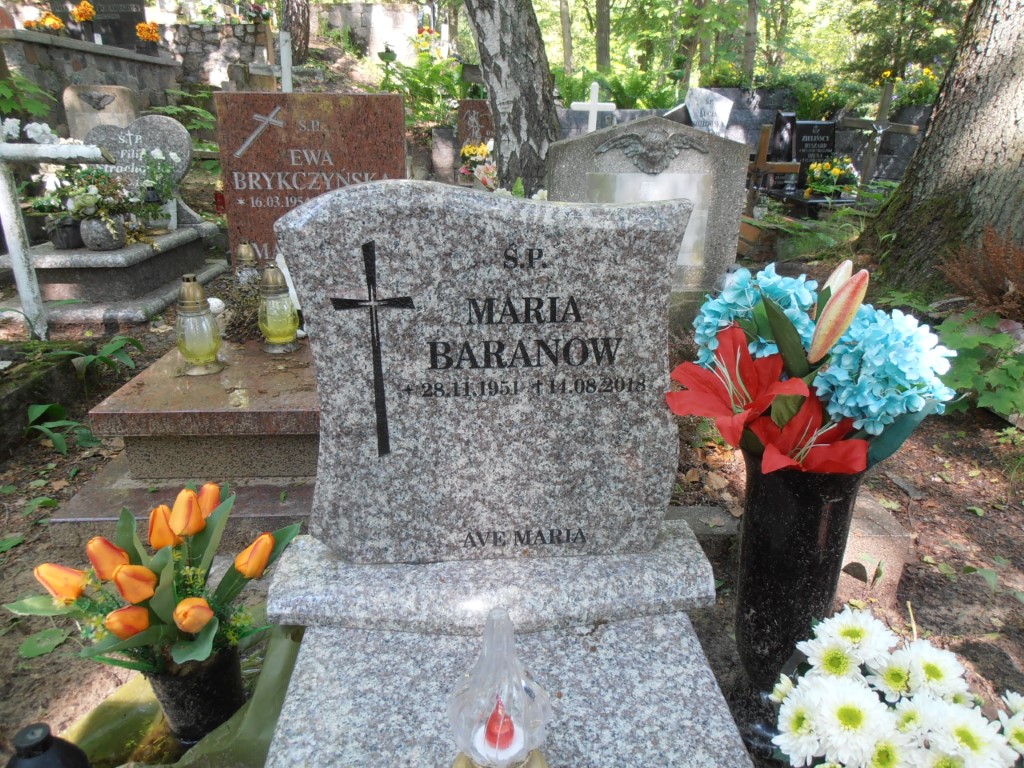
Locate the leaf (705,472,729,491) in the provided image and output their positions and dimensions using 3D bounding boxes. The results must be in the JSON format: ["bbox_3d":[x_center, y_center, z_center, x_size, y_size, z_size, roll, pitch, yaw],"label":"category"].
[{"bbox_3d":[0.471,0.226,1.629,0.055,0.020,0.060,-1,17,0],"label":"leaf"}]

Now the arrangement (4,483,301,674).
[{"bbox_3d":[-0.453,0.250,0.895,0.335,0.225,0.270,-2,18,-3],"label":"arrangement"}]

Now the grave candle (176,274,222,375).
[{"bbox_3d":[-0.767,-0.149,1.744,0.113,0.230,0.113,-1,17,0],"label":"grave candle"}]

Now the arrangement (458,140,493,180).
[{"bbox_3d":[-0.250,-1.531,4.864,0.240,0.280,0.220,-1,17,0],"label":"arrangement"}]

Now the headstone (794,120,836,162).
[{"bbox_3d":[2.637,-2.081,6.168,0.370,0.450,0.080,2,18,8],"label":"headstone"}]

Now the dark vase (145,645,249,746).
[{"bbox_3d":[-0.426,0.419,0.964,0.132,0.127,0.132,-1,17,0],"label":"dark vase"}]

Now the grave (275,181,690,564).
[{"bbox_3d":[-0.040,-0.012,1.102,0.600,0.590,0.090,-2,18,-3],"label":"grave"}]

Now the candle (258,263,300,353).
[{"bbox_3d":[-0.643,-0.211,1.955,0.110,0.230,0.110,-1,17,0],"label":"candle"}]

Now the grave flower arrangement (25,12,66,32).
[{"bbox_3d":[-3.733,-2.893,5.681,0.340,0.180,0.240,-2,18,-5],"label":"grave flower arrangement"}]

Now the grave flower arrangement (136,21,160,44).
[{"bbox_3d":[-3.244,-3.146,6.337,0.220,0.200,0.210,-2,18,-5],"label":"grave flower arrangement"}]

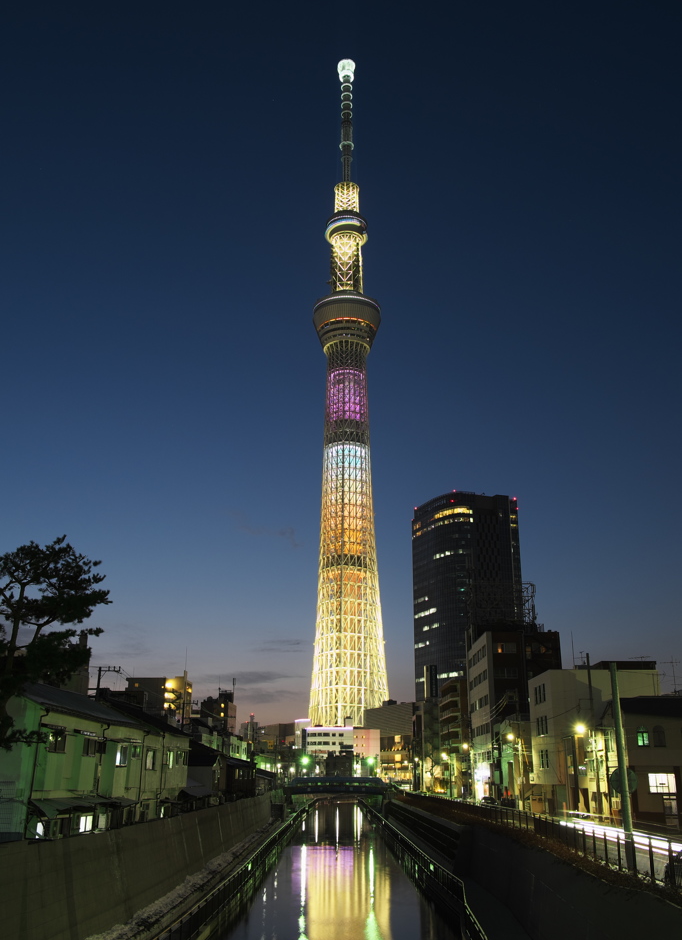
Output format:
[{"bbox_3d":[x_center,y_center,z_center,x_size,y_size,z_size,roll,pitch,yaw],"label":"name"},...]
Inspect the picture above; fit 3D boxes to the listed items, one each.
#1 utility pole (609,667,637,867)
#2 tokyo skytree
[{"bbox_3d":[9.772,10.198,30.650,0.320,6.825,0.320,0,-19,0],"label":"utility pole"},{"bbox_3d":[4.776,-82.434,721.465,63.000,634.000,63.000,0,-19,0],"label":"tokyo skytree"}]

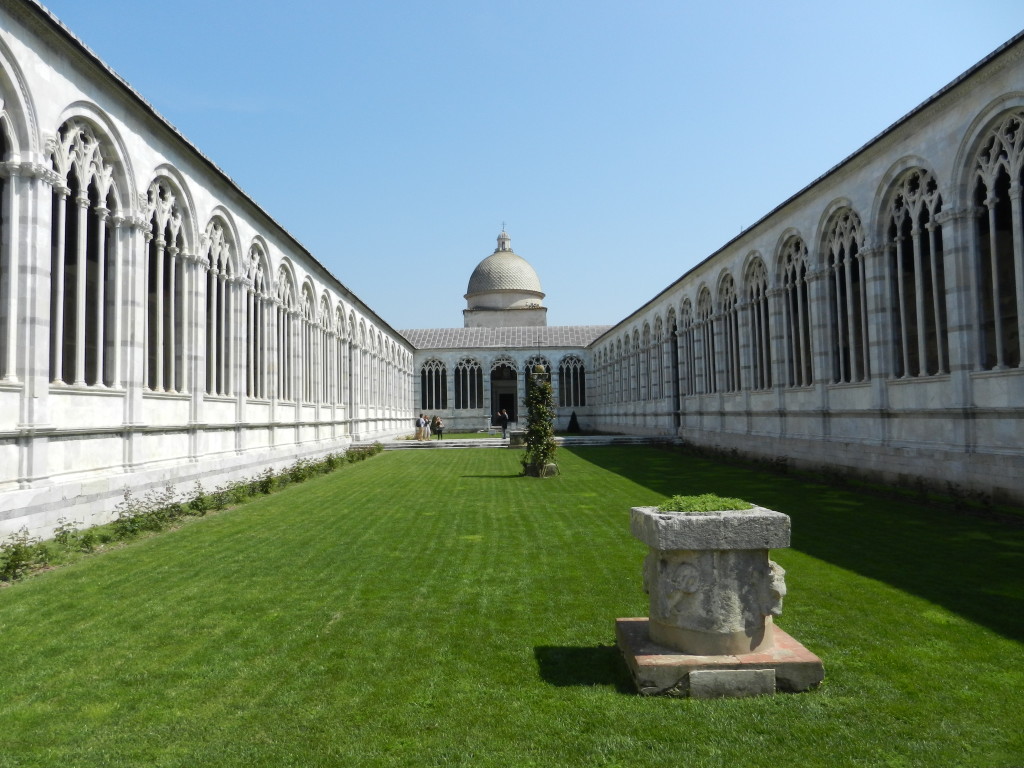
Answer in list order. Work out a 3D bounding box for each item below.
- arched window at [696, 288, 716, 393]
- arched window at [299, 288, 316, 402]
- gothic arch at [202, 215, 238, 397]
[{"bbox_3d":[10.779,-2.366,41.096,0.450,5.970,3.050,-1,-2,-2],"label":"arched window"},{"bbox_3d":[-9.955,-2.034,35.675,0.485,5.946,3.104,-1,-2,-2],"label":"arched window"},{"bbox_3d":[-9.724,-2.622,24.877,0.450,6.050,3.150,-1,-2,-2],"label":"gothic arch"}]

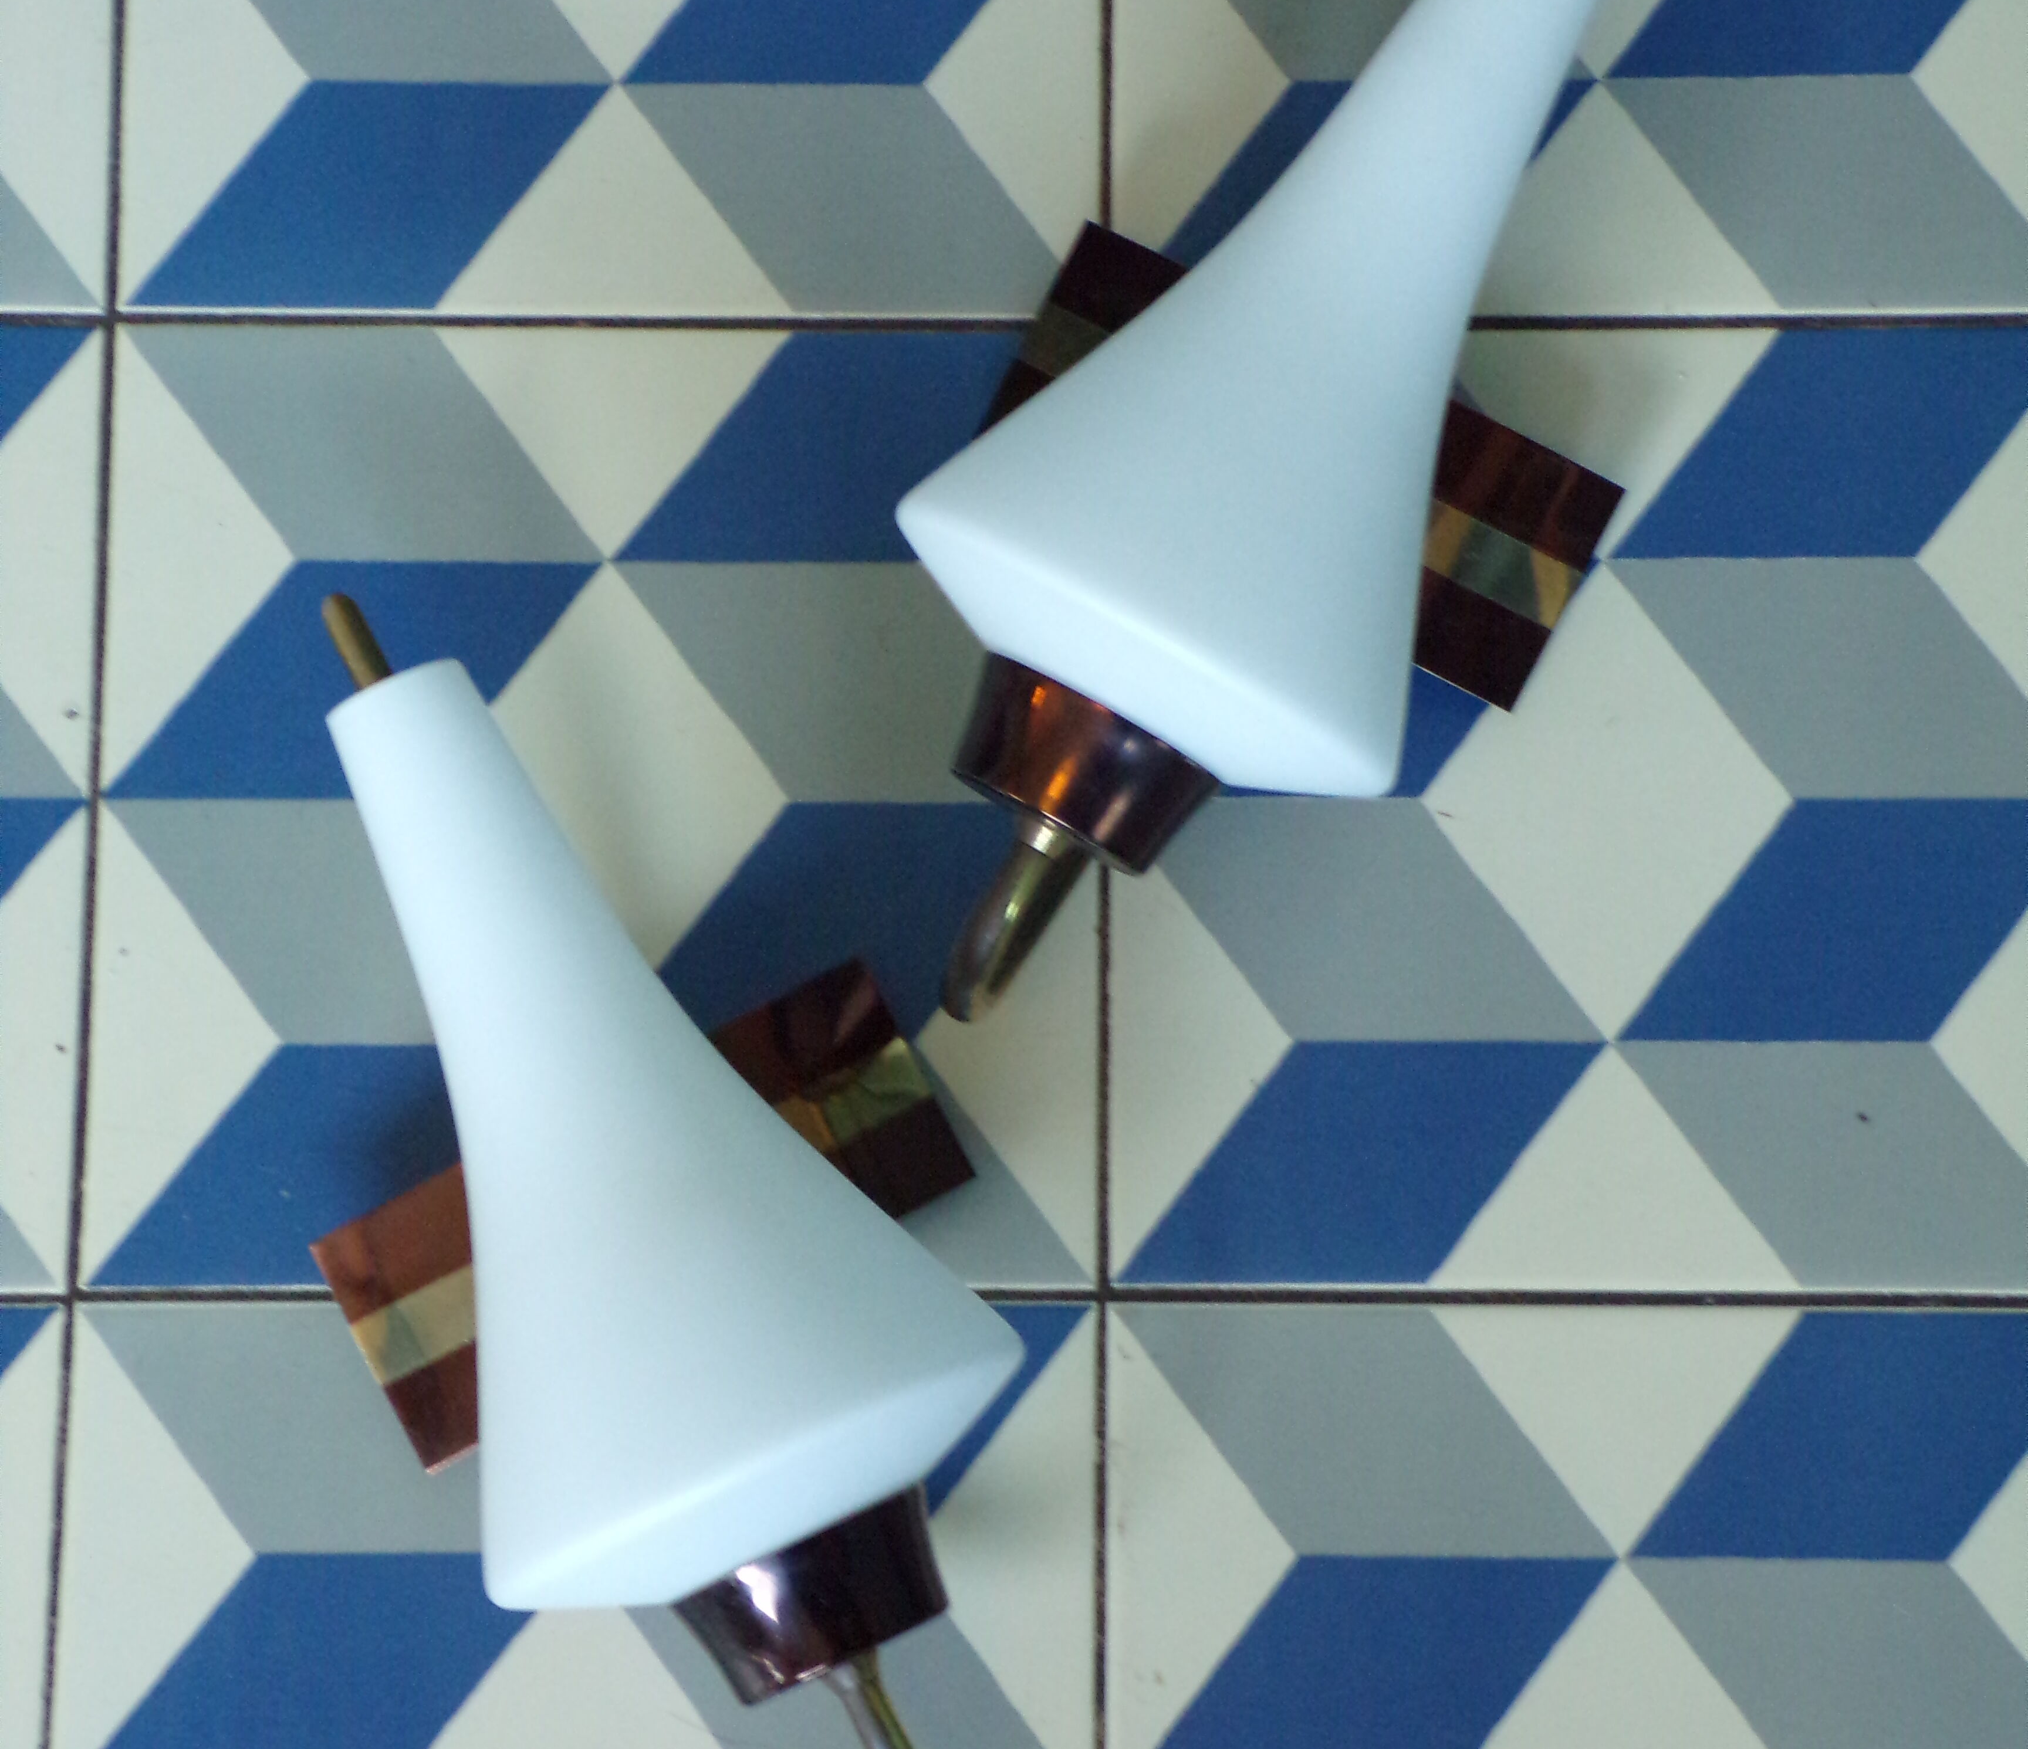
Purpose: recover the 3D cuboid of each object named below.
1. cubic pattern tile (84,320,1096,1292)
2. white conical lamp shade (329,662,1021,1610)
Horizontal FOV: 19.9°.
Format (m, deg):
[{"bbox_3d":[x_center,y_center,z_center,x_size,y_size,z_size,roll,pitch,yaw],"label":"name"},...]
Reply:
[{"bbox_3d":[-0.083,-0.015,1.162,0.200,0.010,0.200,0,78,1],"label":"cubic pattern tile"},{"bbox_3d":[-0.077,0.044,1.054,0.106,0.106,0.180,-25,84,-4],"label":"white conical lamp shade"}]

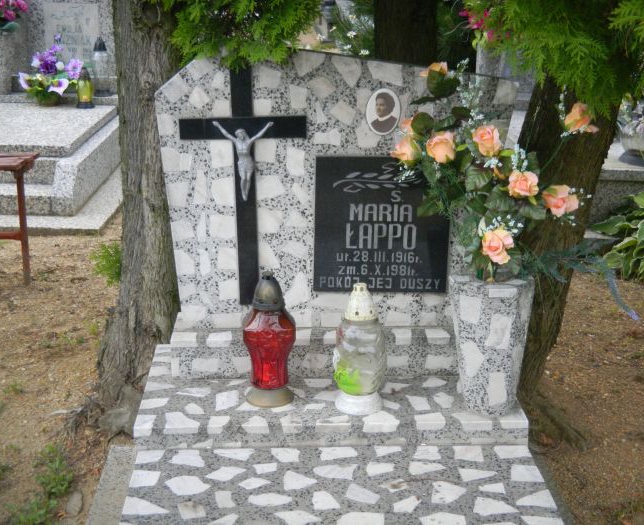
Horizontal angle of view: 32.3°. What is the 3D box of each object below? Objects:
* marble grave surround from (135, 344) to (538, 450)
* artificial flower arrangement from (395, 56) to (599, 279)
[{"bbox_3d":[0.014,0.297,2.566,0.830,0.053,0.460,0,18,-2],"label":"marble grave surround"},{"bbox_3d":[0.349,-0.176,2.286,0.415,0.463,0.280,0,18,-2],"label":"artificial flower arrangement"}]

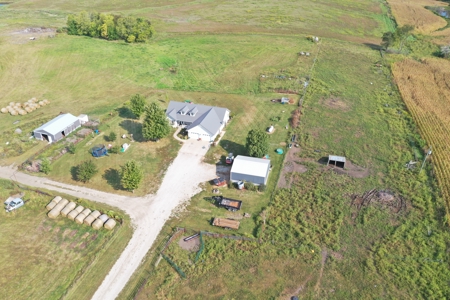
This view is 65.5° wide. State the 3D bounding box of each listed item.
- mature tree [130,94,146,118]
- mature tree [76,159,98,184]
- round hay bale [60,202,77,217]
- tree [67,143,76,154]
[{"bbox_3d":[-27.449,-13.705,111.329,4.894,8.159,4.894,1,31,0],"label":"mature tree"},{"bbox_3d":[-32.208,5.249,82.124,4.655,5.637,4.655,1,31,0],"label":"mature tree"},{"bbox_3d":[-32.812,12.595,73.627,1.783,1.783,2.760,8,32,12],"label":"round hay bale"},{"bbox_3d":[-40.699,-0.333,93.313,2.400,3.600,2.400,9,32,14],"label":"tree"}]

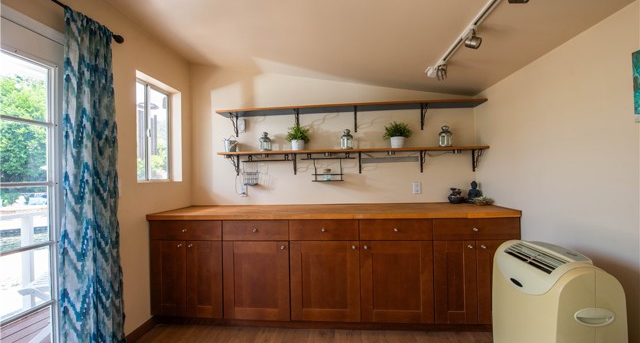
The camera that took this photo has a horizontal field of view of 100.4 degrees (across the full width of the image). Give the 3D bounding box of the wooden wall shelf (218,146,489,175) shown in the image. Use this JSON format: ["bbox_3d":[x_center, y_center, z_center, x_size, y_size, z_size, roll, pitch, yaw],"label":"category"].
[{"bbox_3d":[0.269,-0.084,2.537,2.447,0.214,0.251,-1,-1,4],"label":"wooden wall shelf"}]

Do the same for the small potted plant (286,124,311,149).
[{"bbox_3d":[-0.201,-0.316,2.573,0.240,0.267,0.233,-1,-1,4],"label":"small potted plant"}]

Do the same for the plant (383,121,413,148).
[{"bbox_3d":[0.733,-0.333,2.499,0.268,0.265,0.260,-1,-1,4],"label":"plant"}]

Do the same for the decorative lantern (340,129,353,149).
[{"bbox_3d":[0.258,-0.296,2.539,0.127,0.210,0.127,-1,-1,4],"label":"decorative lantern"}]

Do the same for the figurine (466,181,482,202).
[{"bbox_3d":[1.423,0.202,2.457,0.155,0.203,0.100,-2,-1,31],"label":"figurine"}]

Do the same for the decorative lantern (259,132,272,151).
[{"bbox_3d":[-0.528,-0.280,2.601,0.127,0.210,0.127,-1,-1,4],"label":"decorative lantern"}]

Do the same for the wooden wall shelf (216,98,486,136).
[{"bbox_3d":[0.256,-0.494,2.544,2.449,0.214,0.251,-1,-1,4],"label":"wooden wall shelf"}]

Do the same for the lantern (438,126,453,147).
[{"bbox_3d":[1.164,-0.314,2.468,0.127,0.210,0.127,-1,-1,4],"label":"lantern"}]

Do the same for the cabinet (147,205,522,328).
[{"bbox_3d":[0.065,0.783,2.338,2.838,0.914,0.653,-1,-1,4],"label":"cabinet"}]

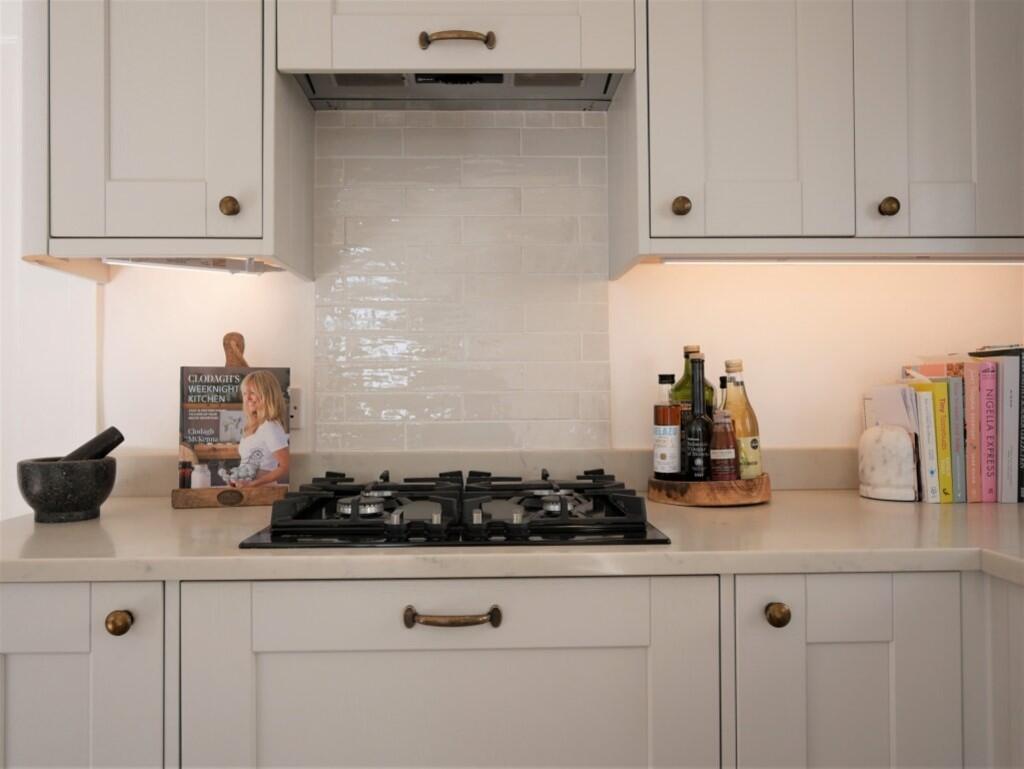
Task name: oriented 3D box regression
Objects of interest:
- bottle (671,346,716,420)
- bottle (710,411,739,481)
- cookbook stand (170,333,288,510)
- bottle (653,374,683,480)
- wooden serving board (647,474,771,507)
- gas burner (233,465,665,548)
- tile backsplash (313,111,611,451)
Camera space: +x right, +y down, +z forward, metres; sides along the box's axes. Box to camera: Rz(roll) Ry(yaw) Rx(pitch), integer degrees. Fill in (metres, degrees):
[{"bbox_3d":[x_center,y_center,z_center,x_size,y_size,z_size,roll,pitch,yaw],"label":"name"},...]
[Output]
[{"bbox_3d":[0.360,0.052,1.528,0.088,0.265,0.085,0,-1,-1],"label":"bottle"},{"bbox_3d":[0.397,0.116,1.438,0.053,0.132,0.053,0,-1,-1],"label":"bottle"},{"bbox_3d":[-0.540,0.064,1.506,0.212,0.334,0.125,0,-1,-15],"label":"cookbook stand"},{"bbox_3d":[0.296,0.082,1.461,0.051,0.202,0.051,0,-1,-1],"label":"bottle"},{"bbox_3d":[0.382,0.201,1.501,0.240,0.051,0.215,0,-1,-1],"label":"wooden serving board"},{"bbox_3d":[-0.082,0.196,1.313,0.590,0.058,0.520,0,-1,-1],"label":"gas burner"},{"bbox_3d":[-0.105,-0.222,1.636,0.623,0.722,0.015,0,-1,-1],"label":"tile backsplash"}]

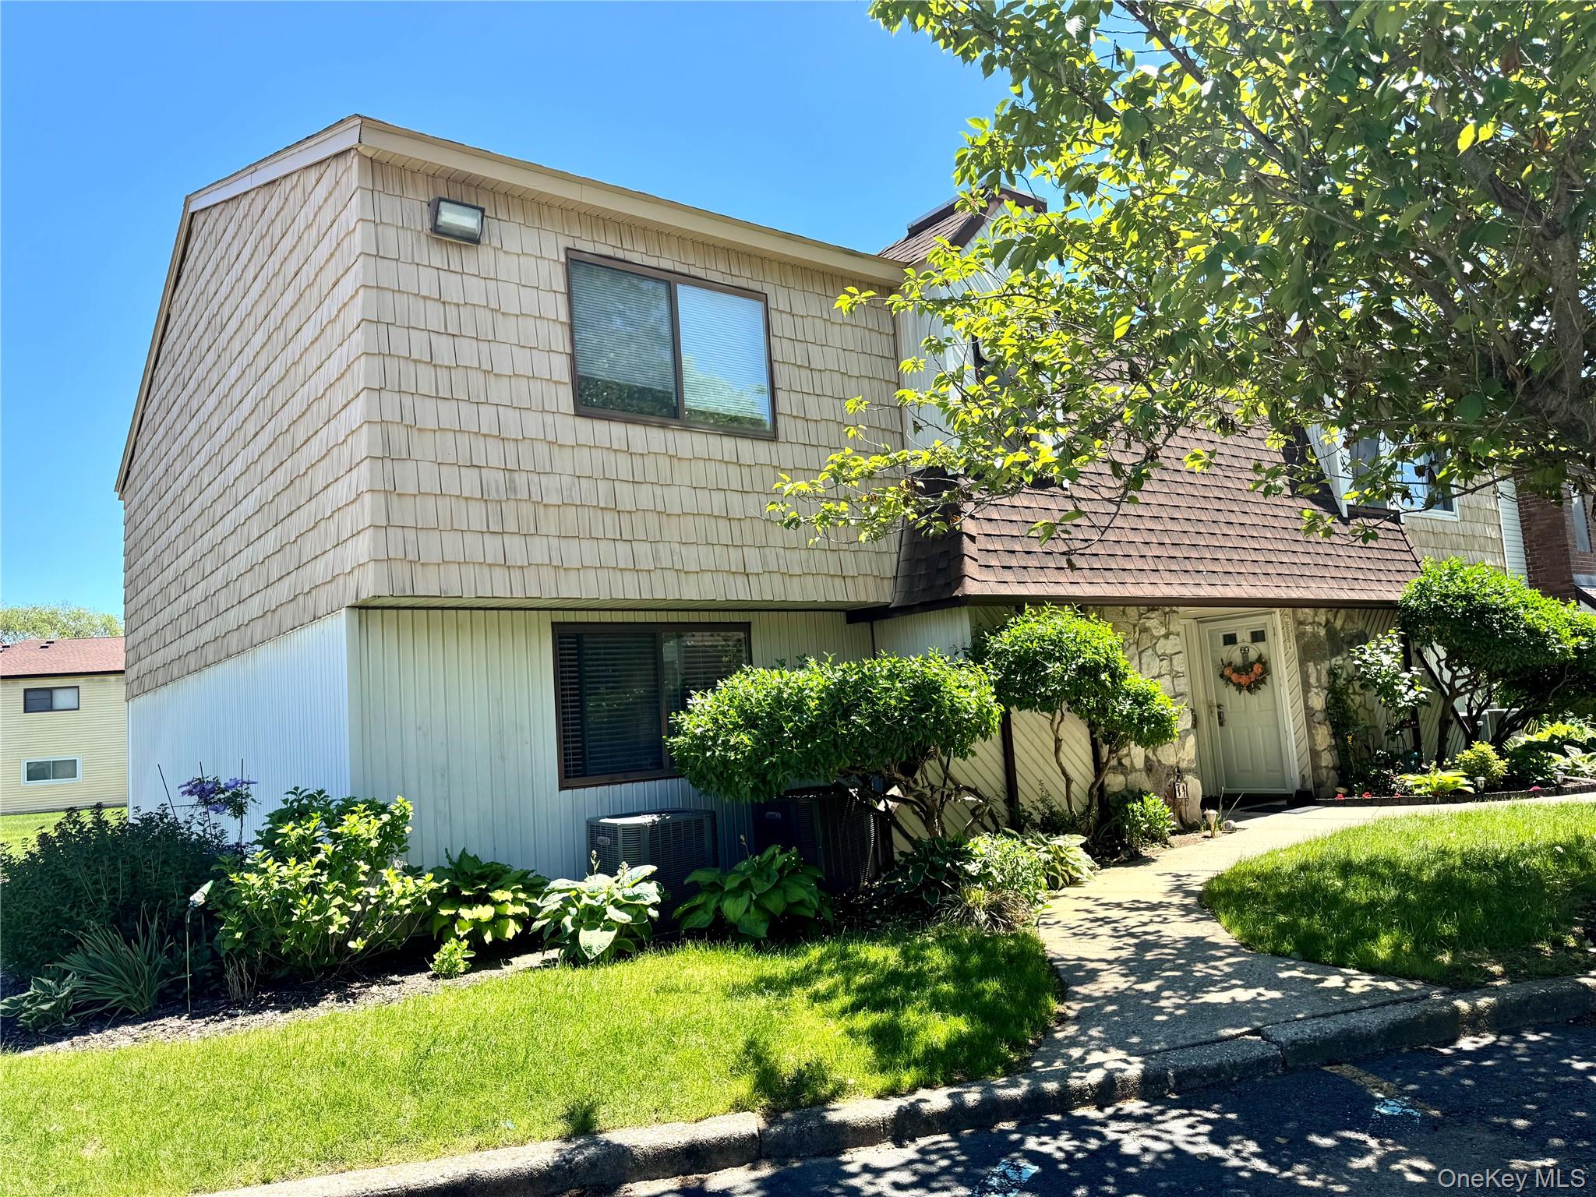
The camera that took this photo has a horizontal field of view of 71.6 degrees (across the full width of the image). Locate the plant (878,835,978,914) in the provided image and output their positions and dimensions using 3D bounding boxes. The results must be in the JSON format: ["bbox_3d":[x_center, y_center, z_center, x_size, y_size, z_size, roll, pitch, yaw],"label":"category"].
[{"bbox_3d":[0.886,1.859,7.513,0.667,0.455,0.667,-4,-6,0],"label":"plant"}]

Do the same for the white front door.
[{"bbox_3d":[5.486,1.355,13.560,0.070,2.050,0.840,1,-8,-38],"label":"white front door"}]

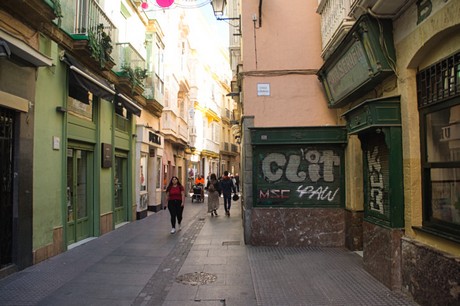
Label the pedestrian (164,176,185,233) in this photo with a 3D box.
[{"bbox_3d":[-1.592,1.488,9.964,0.550,1.590,0.450,0,-3,0],"label":"pedestrian"}]

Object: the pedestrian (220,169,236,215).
[{"bbox_3d":[-0.054,1.598,13.546,0.580,1.740,0.420,-1,-3,1],"label":"pedestrian"}]

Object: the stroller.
[{"bbox_3d":[-1.837,2.306,19.767,0.620,1.040,0.850,-1,-3,9],"label":"stroller"}]

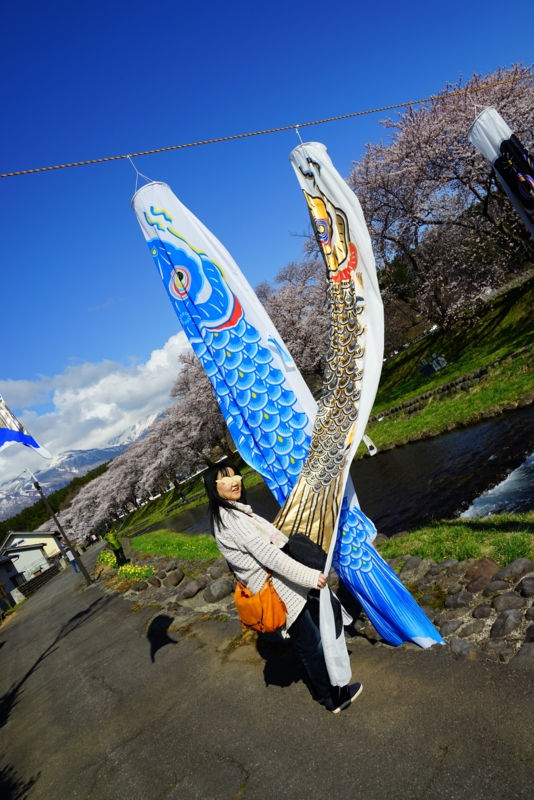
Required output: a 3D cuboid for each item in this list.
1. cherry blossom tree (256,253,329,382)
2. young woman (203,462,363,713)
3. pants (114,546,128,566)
[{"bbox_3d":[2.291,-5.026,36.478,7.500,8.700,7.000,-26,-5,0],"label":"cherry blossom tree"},{"bbox_3d":[0.110,1.079,3.221,0.520,1.580,0.480,-25,-5,-10],"label":"young woman"},{"bbox_3d":[-5.968,6.397,21.808,0.420,0.780,0.380,-25,-5,-15],"label":"pants"}]

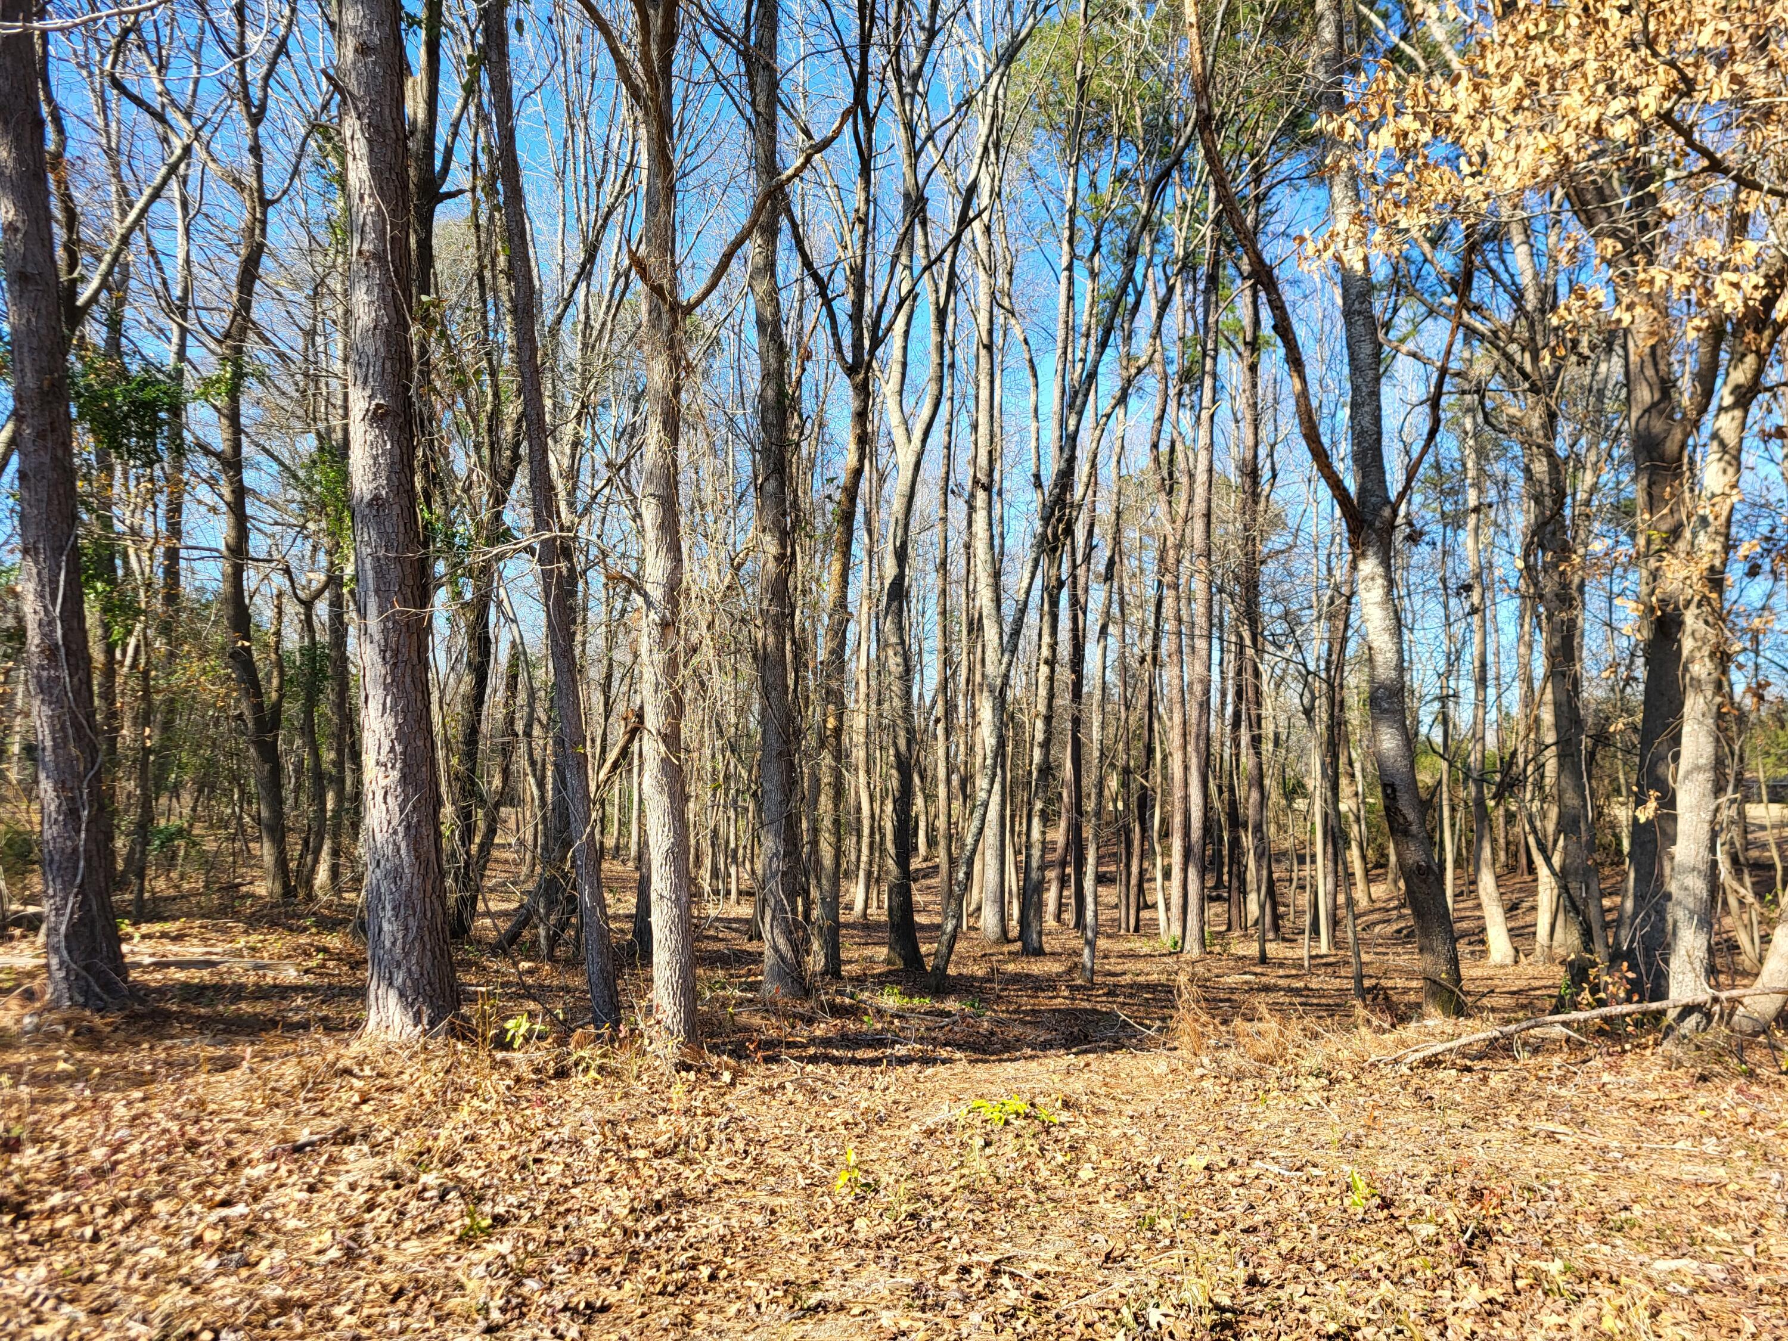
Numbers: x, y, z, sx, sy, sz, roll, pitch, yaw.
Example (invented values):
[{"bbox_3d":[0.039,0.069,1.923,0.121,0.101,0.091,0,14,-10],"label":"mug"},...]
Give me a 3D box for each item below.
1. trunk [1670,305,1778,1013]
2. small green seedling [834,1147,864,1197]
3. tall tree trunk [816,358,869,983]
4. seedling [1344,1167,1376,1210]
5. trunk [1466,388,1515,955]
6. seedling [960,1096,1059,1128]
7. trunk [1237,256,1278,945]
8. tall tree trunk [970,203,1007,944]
[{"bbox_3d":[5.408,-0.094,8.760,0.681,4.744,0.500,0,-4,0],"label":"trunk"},{"bbox_3d":[-0.170,1.915,5.164,0.108,0.158,0.100,0,-4,0],"label":"small green seedling"},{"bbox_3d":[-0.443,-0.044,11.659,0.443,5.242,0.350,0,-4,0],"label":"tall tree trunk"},{"bbox_3d":[1.718,1.917,5.004,0.115,0.130,0.110,0,-4,0],"label":"seedling"},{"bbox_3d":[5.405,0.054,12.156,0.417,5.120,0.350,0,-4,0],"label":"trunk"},{"bbox_3d":[0.525,2.011,6.184,0.415,0.120,0.260,0,-4,0],"label":"seedling"},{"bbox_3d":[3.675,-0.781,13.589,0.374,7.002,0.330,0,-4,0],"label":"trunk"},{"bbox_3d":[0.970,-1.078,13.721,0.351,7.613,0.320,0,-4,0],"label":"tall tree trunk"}]

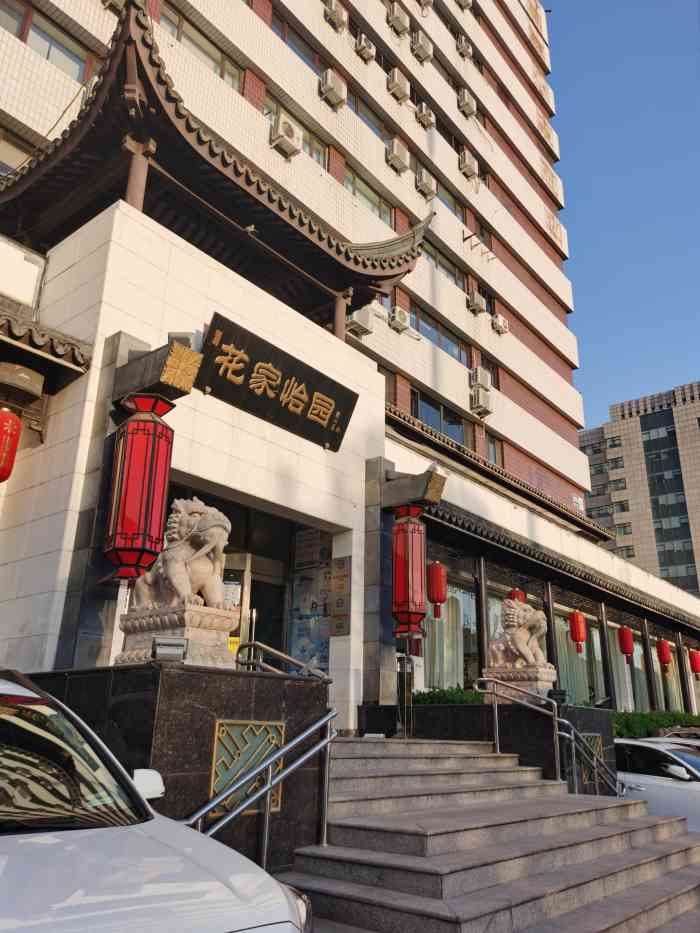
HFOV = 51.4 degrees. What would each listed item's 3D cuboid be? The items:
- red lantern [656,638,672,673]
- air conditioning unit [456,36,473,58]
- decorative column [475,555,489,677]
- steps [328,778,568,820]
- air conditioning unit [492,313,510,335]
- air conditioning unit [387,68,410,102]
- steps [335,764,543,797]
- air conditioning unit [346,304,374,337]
[{"bbox_3d":[10.780,6.492,24.962,0.430,1.094,0.430,-15,-26,37],"label":"red lantern"},{"bbox_3d":[5.224,-18.993,33.091,0.310,0.640,0.760,-15,-26,37],"label":"air conditioning unit"},{"bbox_3d":[3.155,3.964,17.076,0.202,3.687,0.202,-15,-26,37],"label":"decorative column"},{"bbox_3d":[1.079,3.212,7.055,0.330,0.151,4.110,-15,-26,37],"label":"steps"},{"bbox_3d":[6.196,-5.781,29.749,0.290,0.540,0.760,-15,-26,37],"label":"air conditioning unit"},{"bbox_3d":[1.840,-14.003,26.717,0.333,0.576,0.798,-15,-26,37],"label":"air conditioning unit"},{"bbox_3d":[0.857,3.147,7.316,0.330,0.153,3.990,-15,-26,37],"label":"steps"},{"bbox_3d":[0.242,-4.277,21.373,0.333,0.566,0.828,-15,-26,37],"label":"air conditioning unit"}]

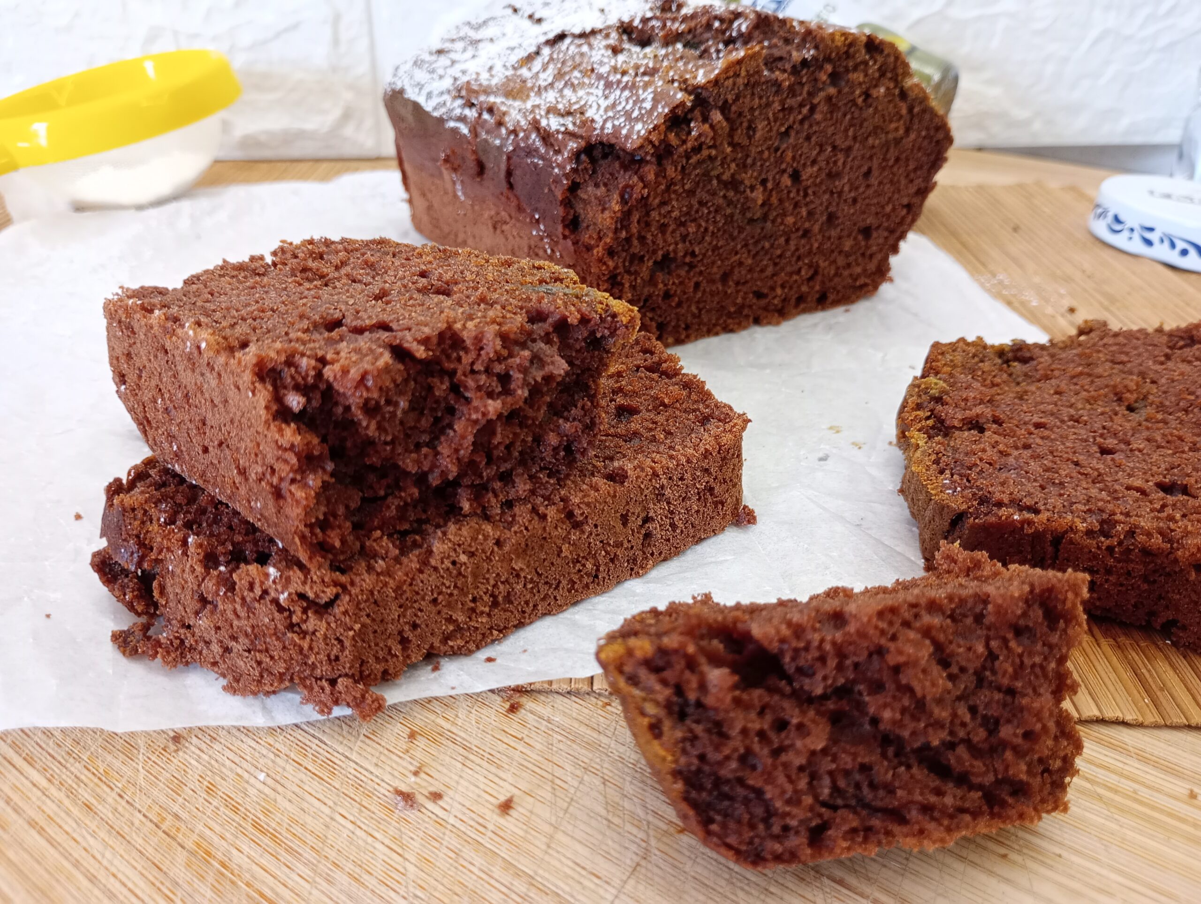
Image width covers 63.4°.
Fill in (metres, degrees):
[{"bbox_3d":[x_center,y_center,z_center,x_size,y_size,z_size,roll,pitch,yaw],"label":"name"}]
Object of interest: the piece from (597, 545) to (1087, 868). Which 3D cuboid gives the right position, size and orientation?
[{"bbox_3d":[0.031,0.035,0.140,0.065,0.038,0.024,-5,28,-10],"label":"piece"}]

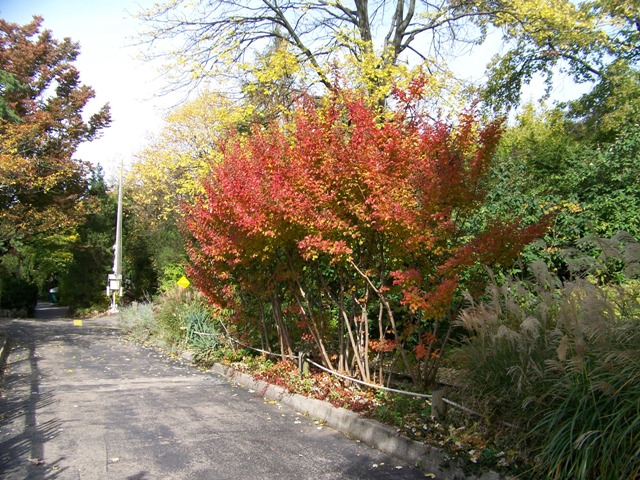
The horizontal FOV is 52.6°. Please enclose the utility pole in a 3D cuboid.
[{"bbox_3d":[-7.585,0.050,24.000,0.600,5.300,0.420,1,-3,-14],"label":"utility pole"}]

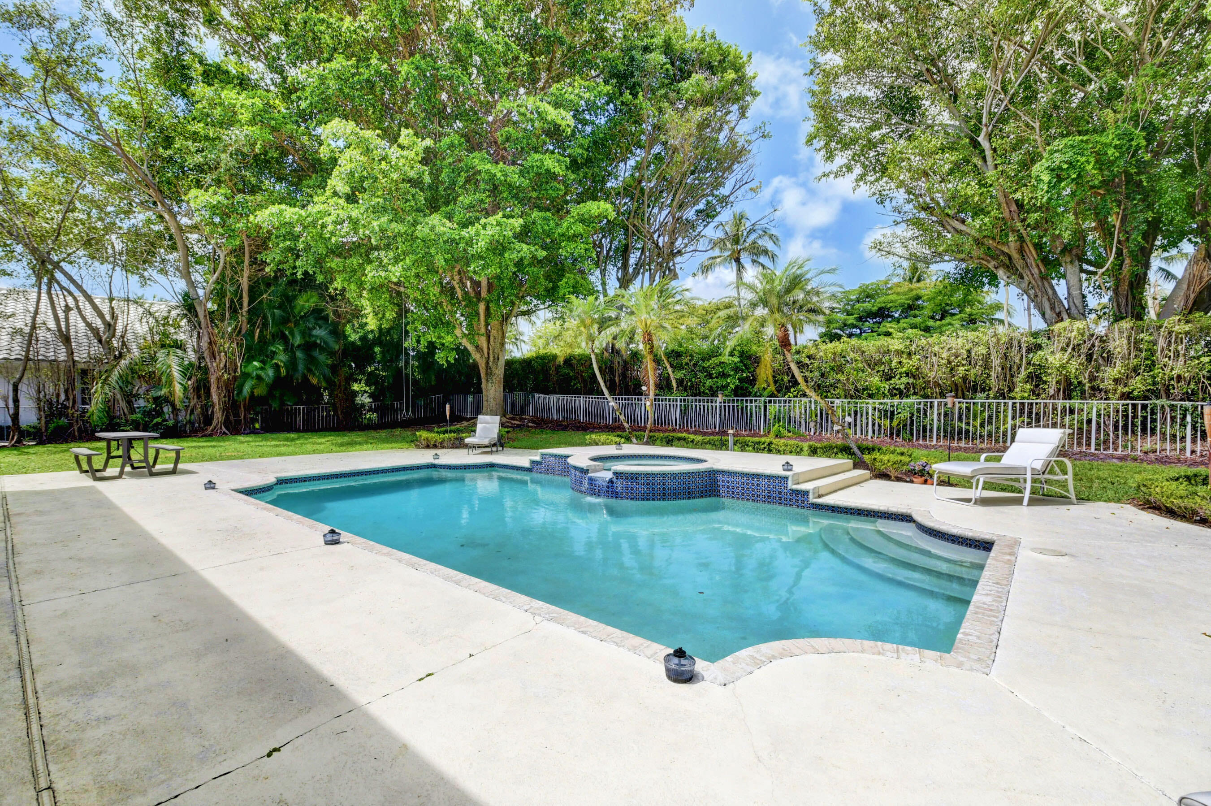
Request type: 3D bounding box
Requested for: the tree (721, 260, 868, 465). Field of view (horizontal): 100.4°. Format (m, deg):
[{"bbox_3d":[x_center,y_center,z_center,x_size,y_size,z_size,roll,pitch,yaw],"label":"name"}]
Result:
[{"bbox_3d":[3.668,-0.754,9.800,2.795,4.062,2.500,0,0,0],"label":"tree"}]

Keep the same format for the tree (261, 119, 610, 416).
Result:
[{"bbox_3d":[-6.900,-5.838,22.000,14.200,13.038,12.500,0,0,0],"label":"tree"}]

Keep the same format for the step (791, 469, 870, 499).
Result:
[{"bbox_3d":[3.584,1.256,7.950,0.320,0.155,2.603,0,0,43],"label":"step"}]

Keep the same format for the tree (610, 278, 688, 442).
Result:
[{"bbox_3d":[1.117,-1.056,12.800,1.969,4.201,2.100,0,0,0],"label":"tree"}]

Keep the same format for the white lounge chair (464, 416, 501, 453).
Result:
[{"bbox_3d":[-3.208,0.840,13.520,0.680,0.950,1.600,0,0,-1],"label":"white lounge chair"}]

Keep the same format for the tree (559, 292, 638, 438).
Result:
[{"bbox_3d":[-0.169,-0.871,12.900,1.960,3.798,1.800,0,0,0],"label":"tree"}]

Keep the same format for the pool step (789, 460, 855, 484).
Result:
[{"bbox_3d":[3.389,1.101,8.175,0.320,0.155,2.589,0,0,43],"label":"pool step"}]

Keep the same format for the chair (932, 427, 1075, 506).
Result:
[{"bbox_3d":[5.447,0.855,6.948,1.620,0.970,0.680,0,0,-12],"label":"chair"}]

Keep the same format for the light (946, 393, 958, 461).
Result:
[{"bbox_3d":[5.713,0.588,8.359,0.150,1.520,0.150,0,0,0],"label":"light"}]

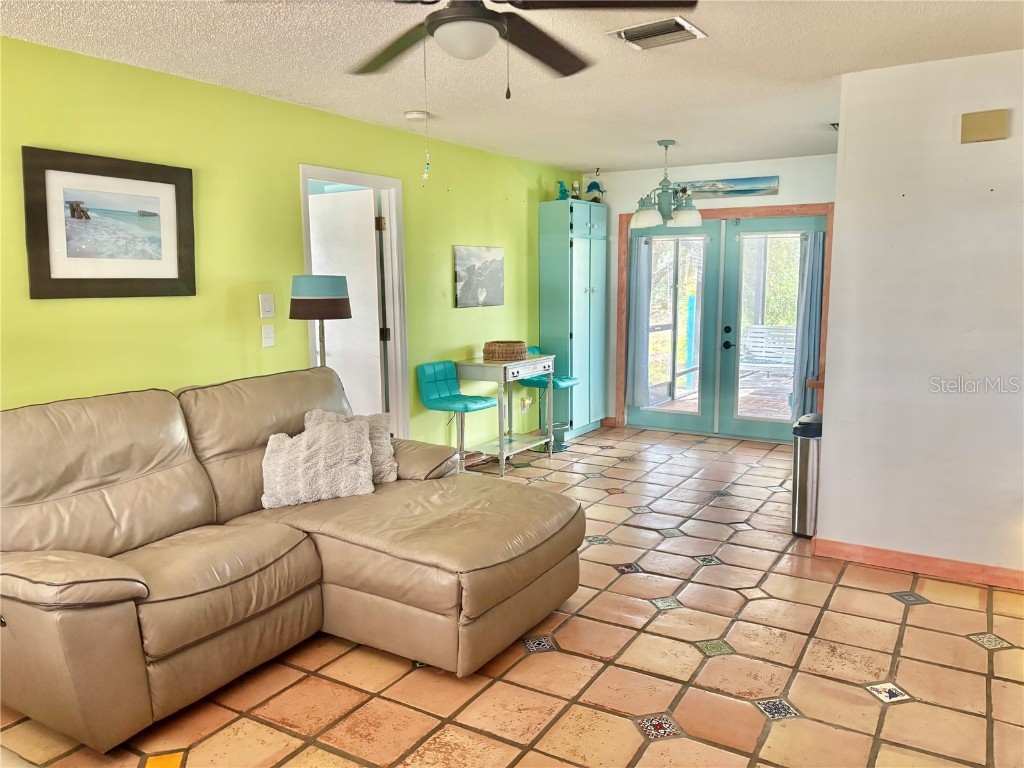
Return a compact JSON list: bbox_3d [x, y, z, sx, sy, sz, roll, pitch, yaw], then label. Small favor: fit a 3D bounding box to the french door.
[{"bbox_3d":[1.893,-0.504,7.031,1.781,1.967,0.080,5,10,32],"label":"french door"}]

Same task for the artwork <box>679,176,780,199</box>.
[{"bbox_3d":[1.875,-1.720,6.780,0.930,0.155,0.030,4,9,31],"label":"artwork"}]

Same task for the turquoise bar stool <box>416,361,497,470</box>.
[{"bbox_3d":[-0.367,0.312,5.321,0.450,0.879,0.430,5,10,32],"label":"turquoise bar stool"}]

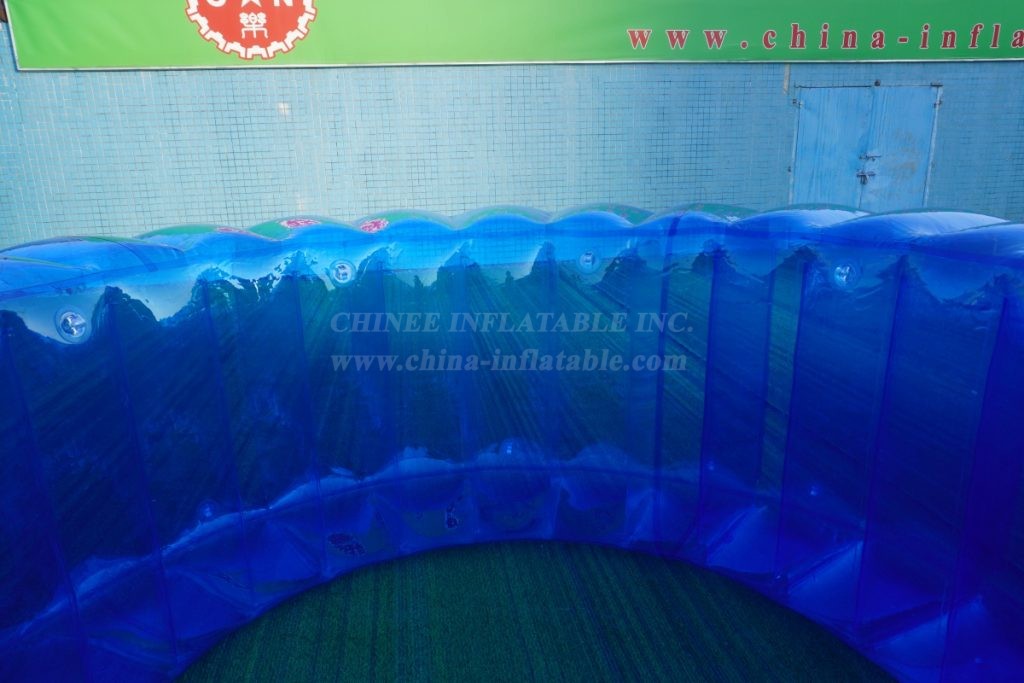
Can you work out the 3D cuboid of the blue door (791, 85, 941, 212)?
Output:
[{"bbox_3d":[4.675,-2.324,9.106,2.048,2.027,0.080,-4,15,-9],"label":"blue door"}]

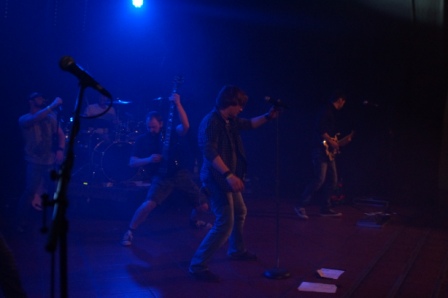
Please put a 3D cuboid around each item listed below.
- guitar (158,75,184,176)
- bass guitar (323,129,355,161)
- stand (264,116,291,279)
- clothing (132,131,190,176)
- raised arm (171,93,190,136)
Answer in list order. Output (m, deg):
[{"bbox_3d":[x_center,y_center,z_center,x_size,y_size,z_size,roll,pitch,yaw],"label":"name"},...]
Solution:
[{"bbox_3d":[-0.605,-0.262,6.020,0.330,1.160,0.080,11,2,-10],"label":"guitar"},{"bbox_3d":[1.670,-0.120,7.460,0.080,0.330,1.000,0,15,36],"label":"bass guitar"},{"bbox_3d":[0.508,0.424,4.840,0.250,1.480,0.250,0,5,0],"label":"stand"},{"bbox_3d":[-0.735,0.050,6.200,0.620,0.560,0.320,-6,5,-12],"label":"clothing"},{"bbox_3d":[-0.500,-0.393,5.970,0.220,0.490,0.240,-1,5,-9],"label":"raised arm"}]

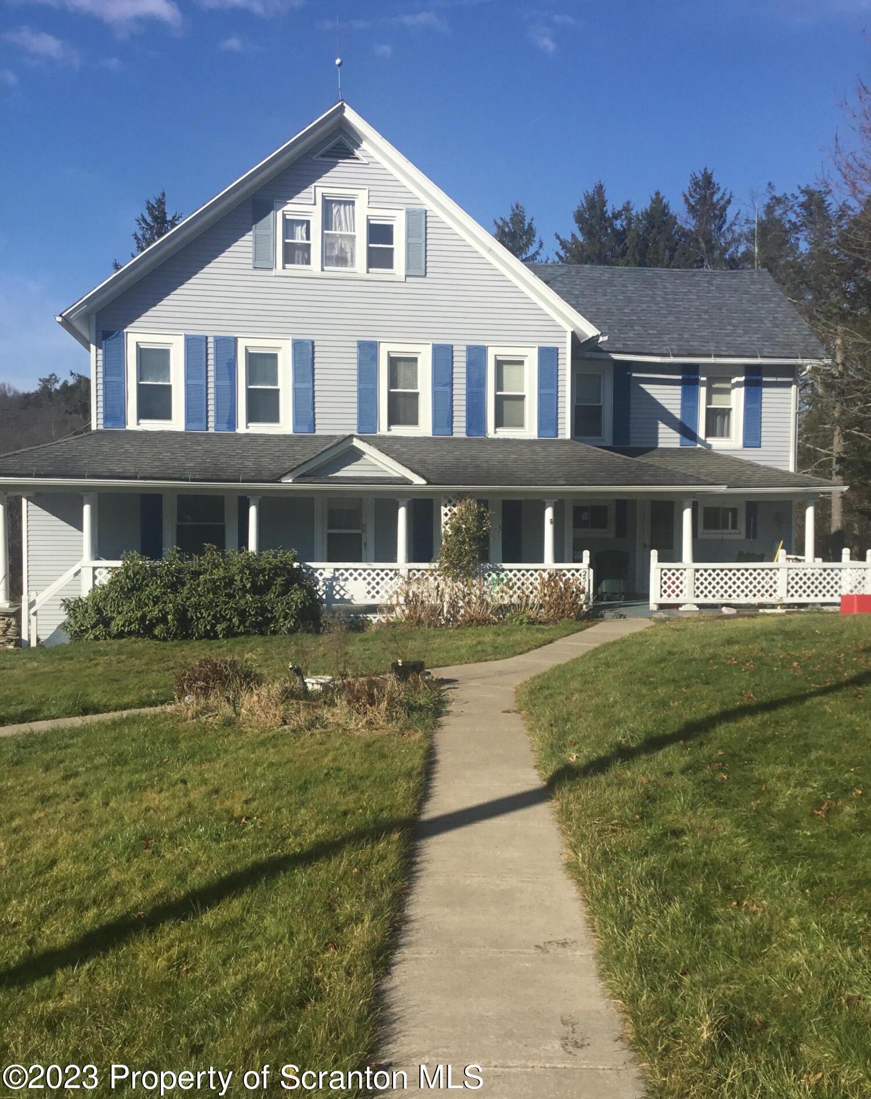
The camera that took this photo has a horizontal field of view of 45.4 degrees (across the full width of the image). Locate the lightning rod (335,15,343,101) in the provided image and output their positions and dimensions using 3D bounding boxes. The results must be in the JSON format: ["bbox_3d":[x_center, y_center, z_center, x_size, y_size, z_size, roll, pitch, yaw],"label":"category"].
[{"bbox_3d":[-1.732,-8.792,18.757,0.120,1.641,0.120,-2,2,-9],"label":"lightning rod"}]

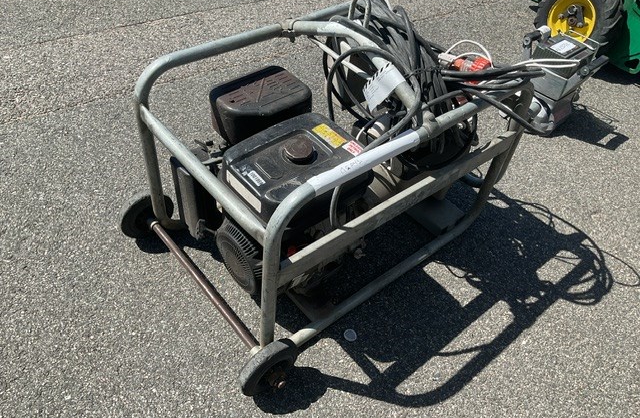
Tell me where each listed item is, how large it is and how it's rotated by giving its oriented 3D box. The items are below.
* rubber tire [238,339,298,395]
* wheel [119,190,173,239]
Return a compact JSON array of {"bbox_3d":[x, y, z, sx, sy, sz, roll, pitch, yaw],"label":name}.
[{"bbox_3d":[-0.121,0.388,1.310,0.167,0.167,0.043,-28,55,-30],"label":"rubber tire"},{"bbox_3d":[-0.519,0.019,1.615,0.167,0.167,0.043,-28,55,-30],"label":"wheel"}]

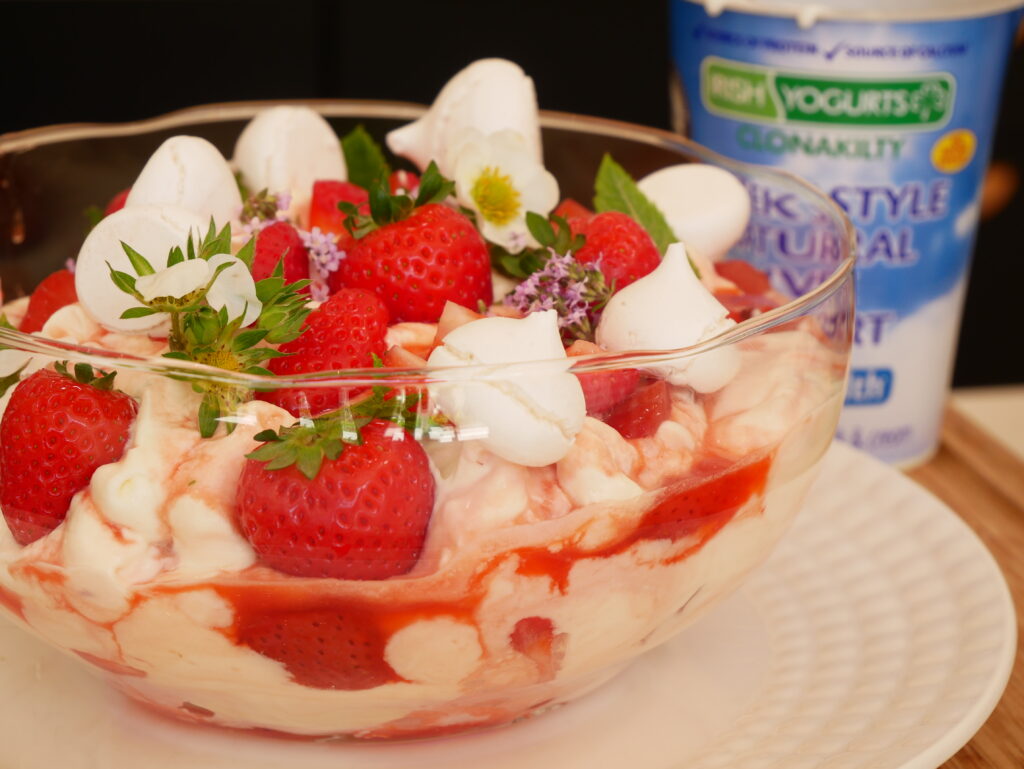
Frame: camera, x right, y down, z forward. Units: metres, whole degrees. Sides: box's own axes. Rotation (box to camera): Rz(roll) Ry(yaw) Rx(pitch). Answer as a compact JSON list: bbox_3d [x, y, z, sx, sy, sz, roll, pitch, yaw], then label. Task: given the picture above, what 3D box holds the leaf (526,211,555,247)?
[{"bbox_3d":[0.007,-0.040,0.608,0.007,0.010,0.004,-31,12,-1],"label":"leaf"}]

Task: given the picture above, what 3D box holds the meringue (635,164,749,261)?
[{"bbox_3d":[0.045,-0.042,0.585,0.028,0.025,0.027,0,19,0],"label":"meringue"}]

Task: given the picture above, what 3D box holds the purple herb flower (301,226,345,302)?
[{"bbox_3d":[-0.041,-0.026,0.517,0.010,0.017,0.009,0,19,0],"label":"purple herb flower"}]

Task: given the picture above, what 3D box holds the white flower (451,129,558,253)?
[{"bbox_3d":[-0.002,-0.051,0.620,0.028,0.031,0.013,3,20,5],"label":"white flower"}]

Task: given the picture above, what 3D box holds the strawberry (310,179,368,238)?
[{"bbox_3d":[-0.046,-0.047,0.634,0.017,0.017,0.016,1,20,0],"label":"strawberry"}]

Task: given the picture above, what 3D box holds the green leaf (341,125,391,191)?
[{"bbox_3d":[-0.035,-0.054,0.572,0.013,0.019,0.005,0,19,0],"label":"green leaf"}]

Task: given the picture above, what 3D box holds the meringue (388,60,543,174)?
[{"bbox_3d":[-0.013,-0.072,0.655,0.041,0.036,0.036,-13,-1,-6],"label":"meringue"}]

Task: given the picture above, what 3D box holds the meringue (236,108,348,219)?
[{"bbox_3d":[-0.062,-0.062,0.662,0.032,0.032,0.032,1,20,0],"label":"meringue"}]

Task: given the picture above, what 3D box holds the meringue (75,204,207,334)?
[{"bbox_3d":[-0.093,-0.029,0.592,0.033,0.033,0.029,4,18,11],"label":"meringue"}]

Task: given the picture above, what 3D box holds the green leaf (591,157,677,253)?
[{"bbox_3d":[0.034,-0.047,0.636,0.017,0.036,0.008,-38,0,-1],"label":"green leaf"}]

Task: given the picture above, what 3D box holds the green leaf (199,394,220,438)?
[{"bbox_3d":[-0.069,0.007,0.536,0.005,0.010,0.003,3,20,5],"label":"green leaf"}]

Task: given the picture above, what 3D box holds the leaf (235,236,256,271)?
[{"bbox_3d":[-0.055,-0.027,0.487,0.004,0.007,0.003,0,19,0],"label":"leaf"}]

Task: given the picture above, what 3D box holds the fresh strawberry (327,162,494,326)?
[{"bbox_3d":[-0.022,-0.030,0.520,0.034,0.034,0.033,0,19,0],"label":"fresh strawberry"}]

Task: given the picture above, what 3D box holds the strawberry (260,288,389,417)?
[{"bbox_3d":[-0.038,-0.007,0.485,0.027,0.030,0.028,22,18,0],"label":"strawberry"}]

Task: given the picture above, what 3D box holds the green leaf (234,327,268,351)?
[{"bbox_3d":[-0.053,-0.009,0.480,0.008,0.004,0.004,0,19,0],"label":"green leaf"}]

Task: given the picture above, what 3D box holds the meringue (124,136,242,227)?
[{"bbox_3d":[-0.078,-0.046,0.560,0.028,0.026,0.027,0,19,0],"label":"meringue"}]

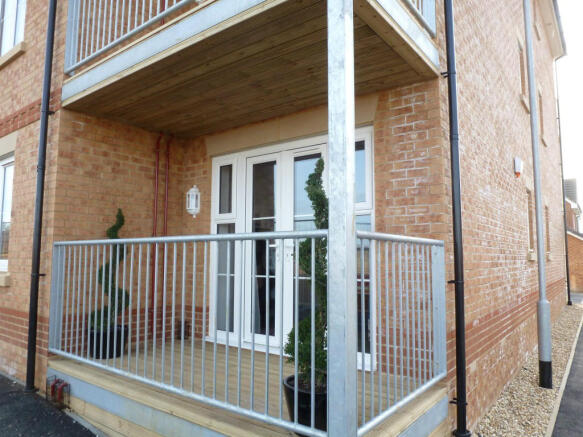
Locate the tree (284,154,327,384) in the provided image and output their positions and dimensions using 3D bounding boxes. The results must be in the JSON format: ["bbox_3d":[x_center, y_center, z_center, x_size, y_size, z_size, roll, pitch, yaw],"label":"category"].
[{"bbox_3d":[0.156,0.313,2.393,0.380,1.360,0.380,0,-5,0],"label":"tree"}]

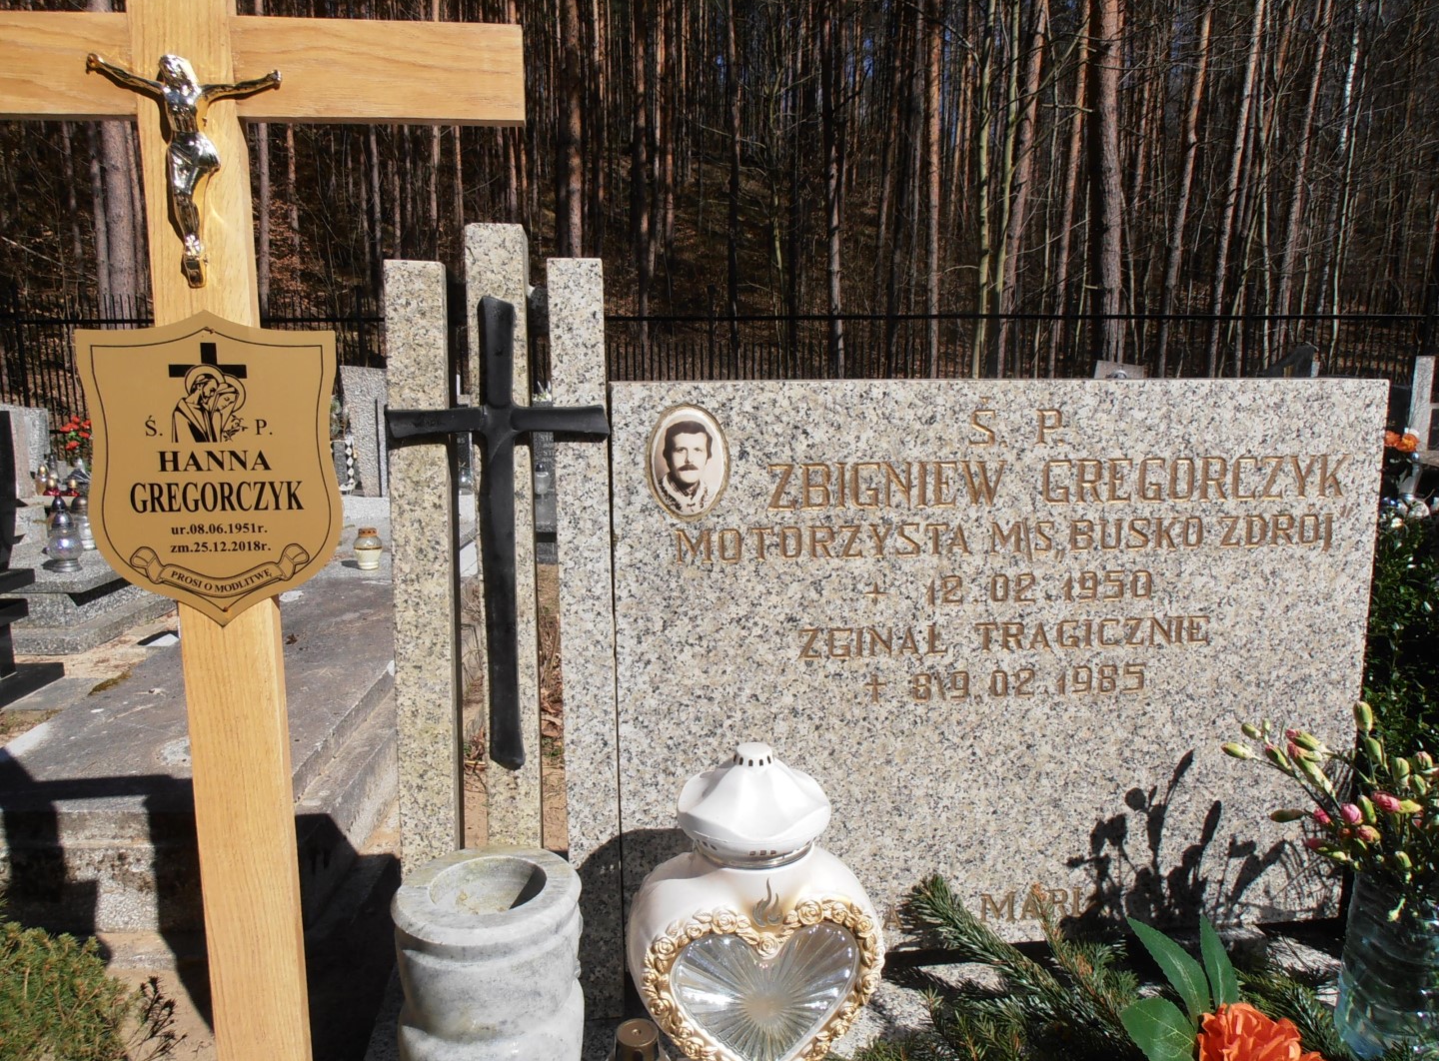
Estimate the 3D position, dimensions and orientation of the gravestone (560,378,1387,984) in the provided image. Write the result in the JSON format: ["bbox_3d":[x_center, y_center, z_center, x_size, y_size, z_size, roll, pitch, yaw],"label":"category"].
[{"bbox_3d":[0.305,0.148,1.113,0.834,0.622,0.080,-1,8,-7],"label":"gravestone"}]

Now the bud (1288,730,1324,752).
[{"bbox_3d":[0.565,0.203,0.960,0.037,0.013,0.013,24,0,-17],"label":"bud"}]

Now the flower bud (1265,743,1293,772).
[{"bbox_3d":[0.539,0.219,0.959,0.012,0.033,0.012,-45,17,0],"label":"flower bud"}]

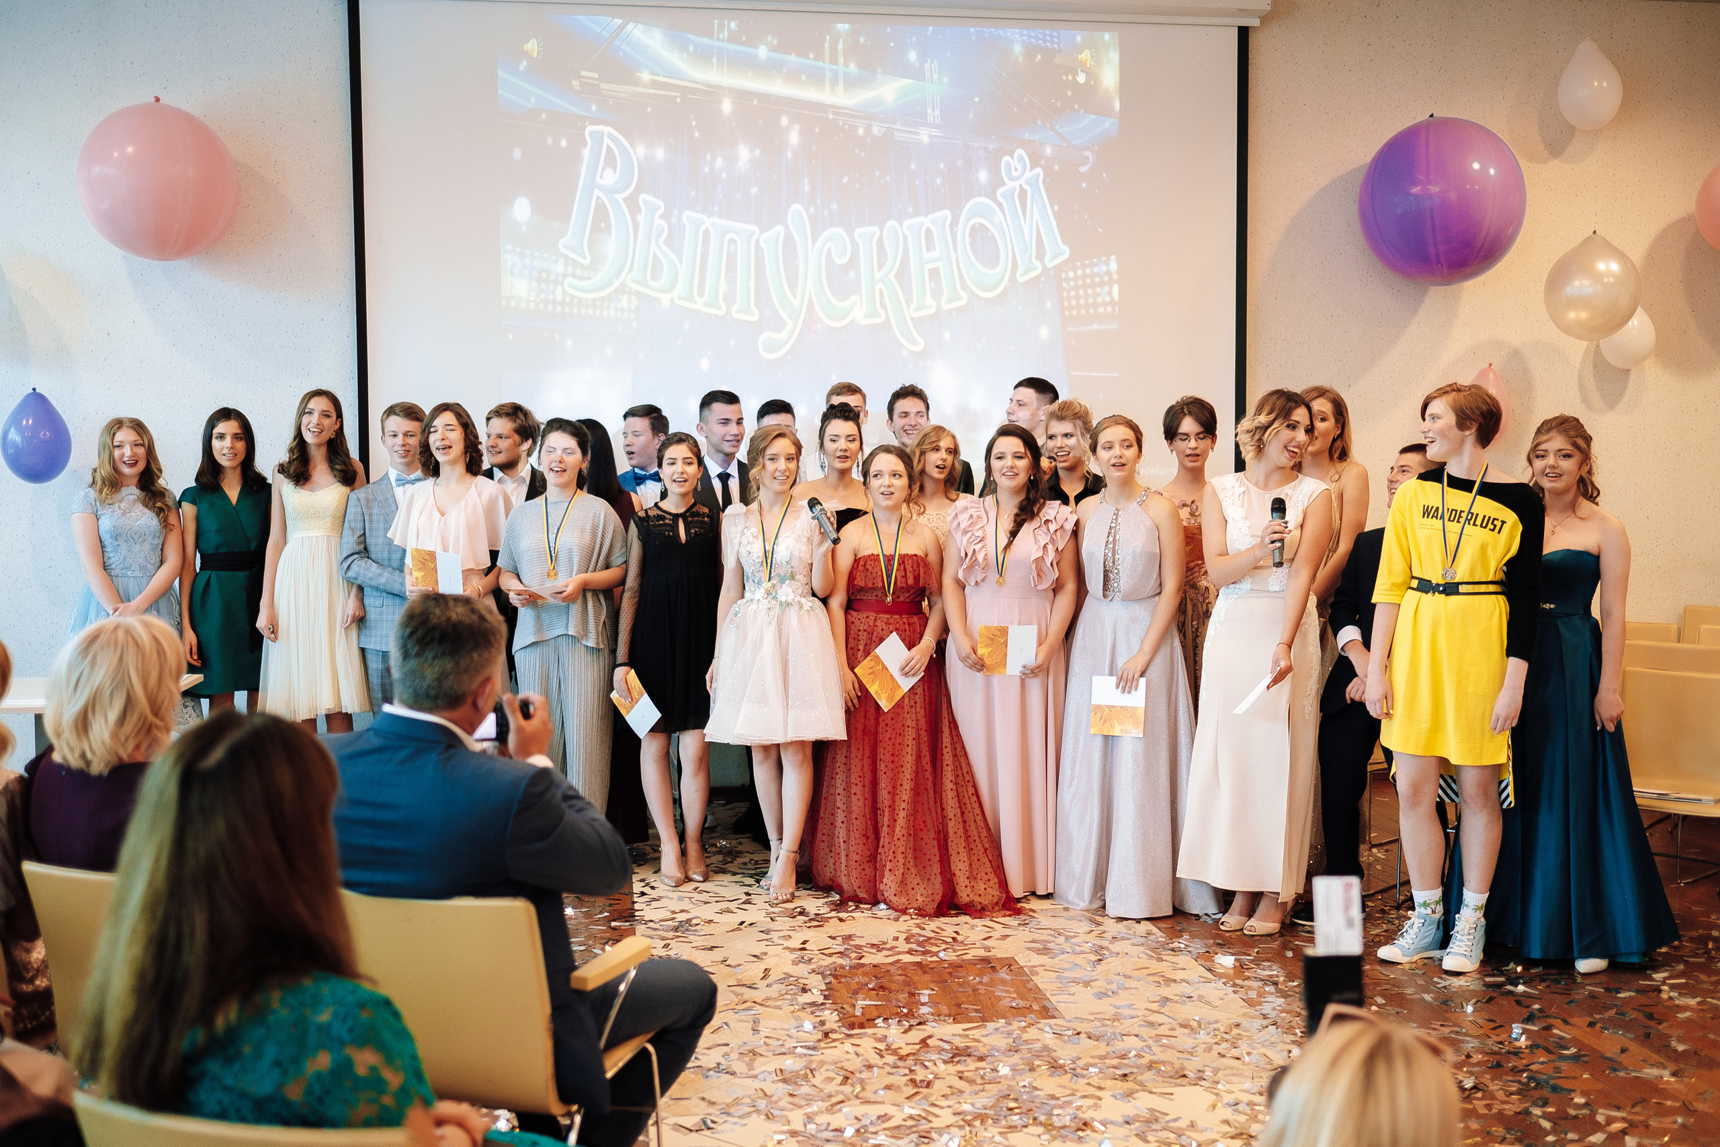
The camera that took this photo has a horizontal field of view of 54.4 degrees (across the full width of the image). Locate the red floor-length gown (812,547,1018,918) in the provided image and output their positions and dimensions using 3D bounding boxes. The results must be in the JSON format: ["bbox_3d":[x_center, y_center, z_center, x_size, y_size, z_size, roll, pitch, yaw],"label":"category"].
[{"bbox_3d":[0.187,0.538,5.900,0.720,1.215,0.620,0,4,5],"label":"red floor-length gown"}]

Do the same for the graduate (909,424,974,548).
[{"bbox_3d":[0.319,0.255,6.707,0.430,1.704,0.320,0,4,0],"label":"graduate"}]

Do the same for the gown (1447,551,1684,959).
[{"bbox_3d":[2.252,0.539,5.383,0.697,1.232,0.586,1,4,19],"label":"gown"}]

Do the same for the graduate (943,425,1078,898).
[{"bbox_3d":[0.548,0.305,6.079,0.500,1.684,0.400,0,4,5],"label":"graduate"}]

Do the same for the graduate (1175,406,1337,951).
[{"bbox_3d":[1.297,0.282,5.500,0.500,1.761,0.420,1,4,18],"label":"graduate"}]

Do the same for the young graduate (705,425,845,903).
[{"bbox_3d":[-0.319,0.302,6.164,0.520,1.692,0.460,-1,4,-3],"label":"young graduate"}]

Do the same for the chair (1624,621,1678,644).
[{"bbox_3d":[3.259,0.629,7.353,0.515,0.818,0.545,3,5,38],"label":"chair"}]

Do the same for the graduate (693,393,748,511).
[{"bbox_3d":[-0.530,0.202,6.500,0.520,1.821,0.360,-1,4,-9],"label":"graduate"}]

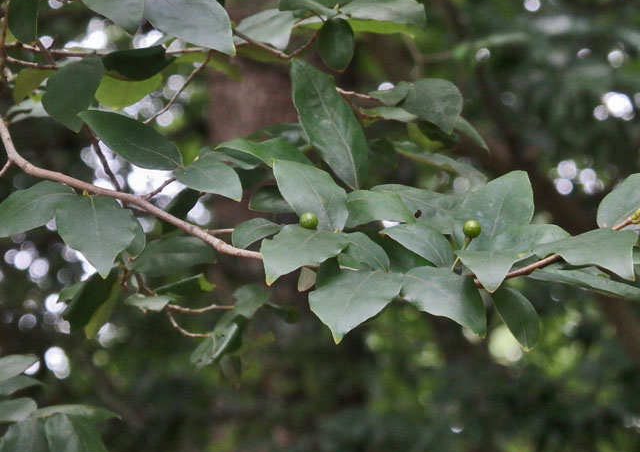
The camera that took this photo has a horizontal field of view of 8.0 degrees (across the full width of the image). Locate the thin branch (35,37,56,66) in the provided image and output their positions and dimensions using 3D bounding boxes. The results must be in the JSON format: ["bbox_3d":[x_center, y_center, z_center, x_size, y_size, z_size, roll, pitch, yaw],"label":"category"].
[{"bbox_3d":[-0.186,-0.117,3.103,0.007,0.022,0.007,-30,0,0],"label":"thin branch"}]

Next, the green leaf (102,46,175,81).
[{"bbox_3d":[-0.126,-0.113,3.200,0.051,0.014,0.035,-2,-41,2],"label":"green leaf"}]

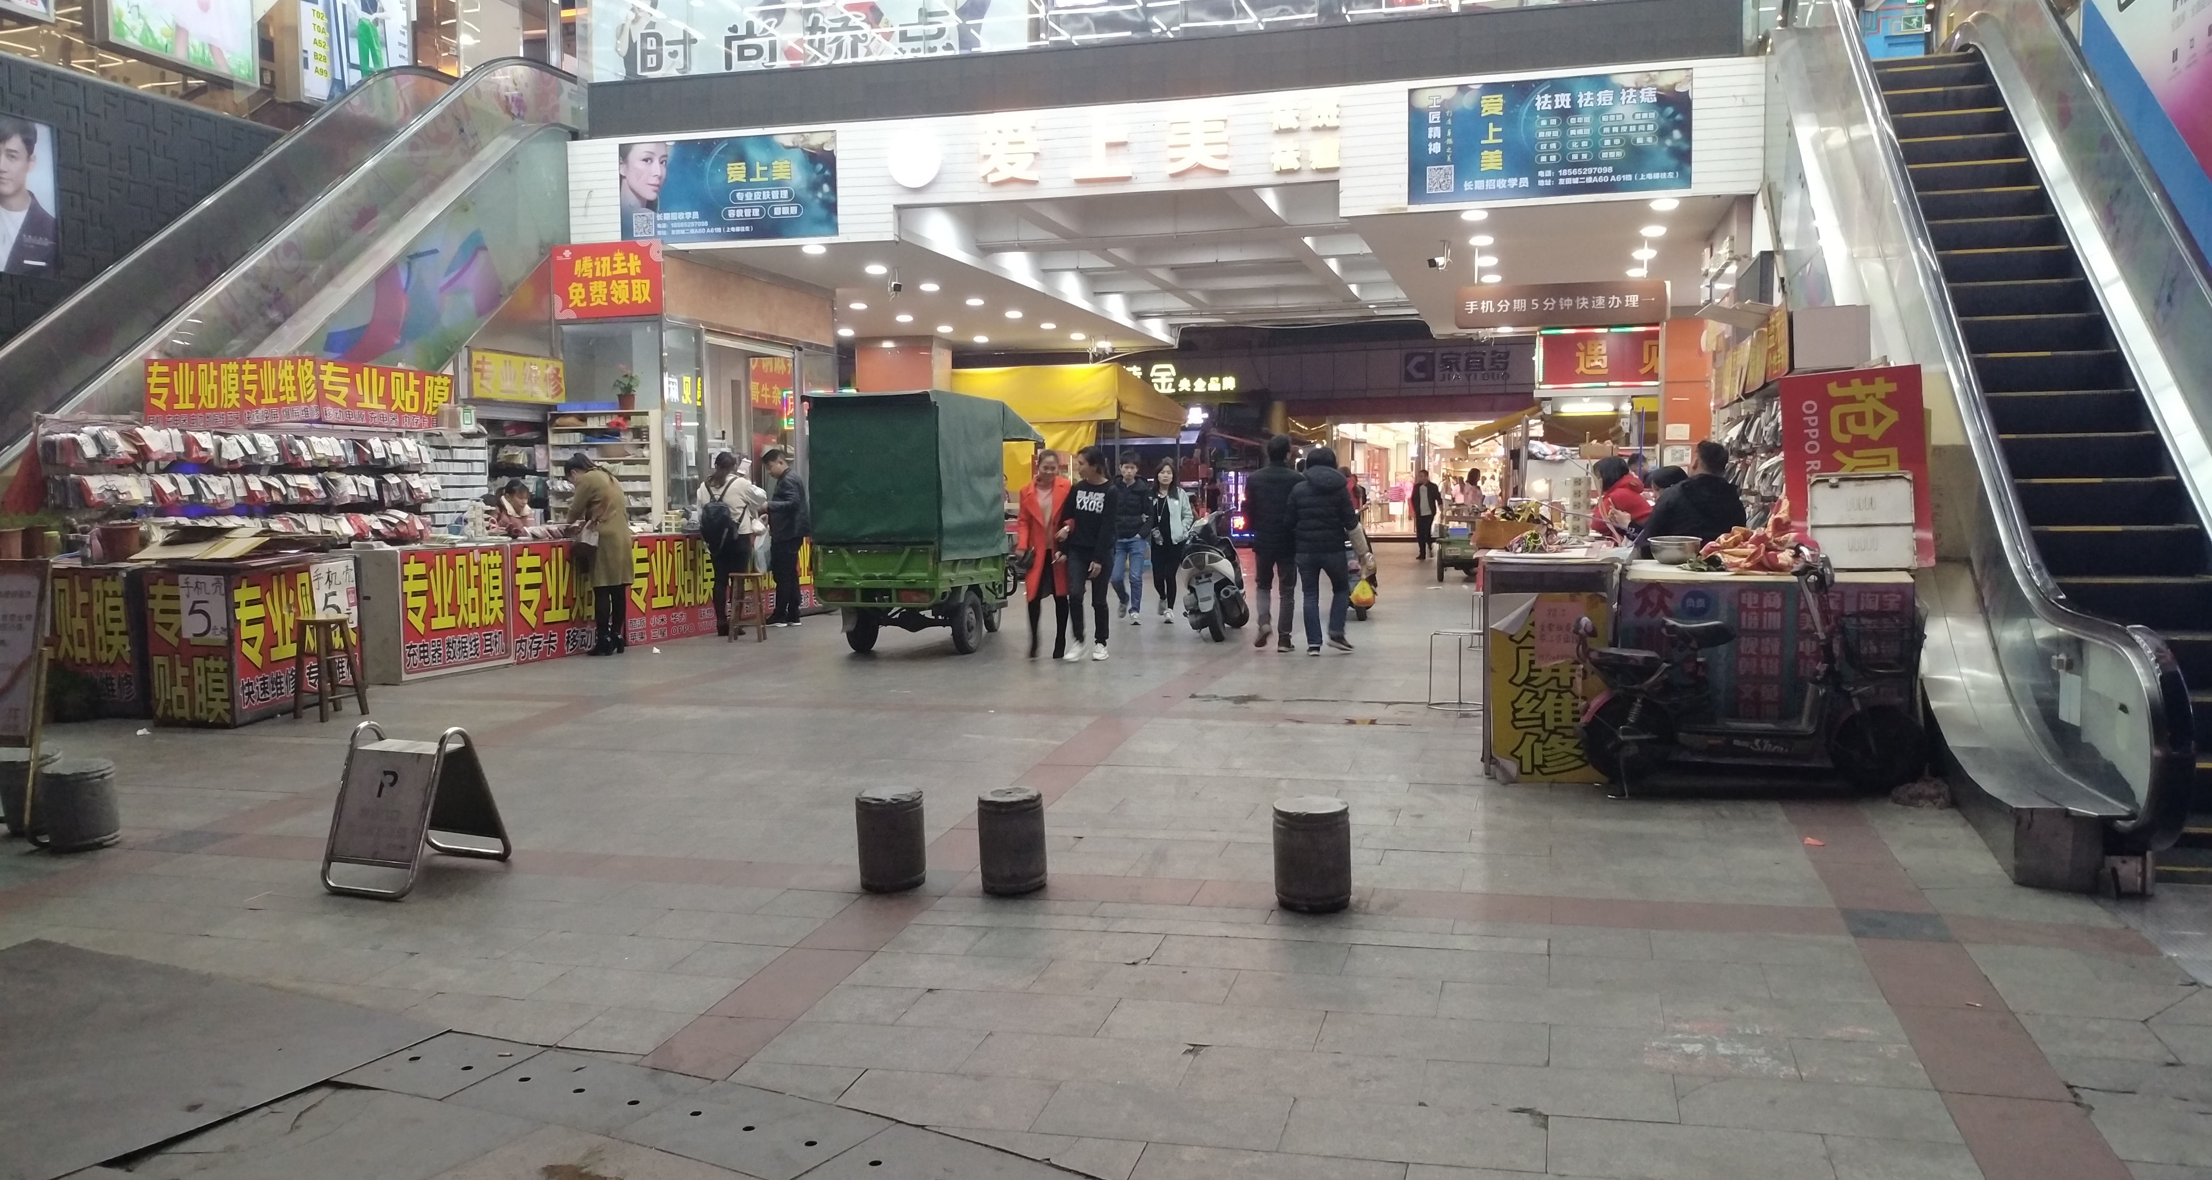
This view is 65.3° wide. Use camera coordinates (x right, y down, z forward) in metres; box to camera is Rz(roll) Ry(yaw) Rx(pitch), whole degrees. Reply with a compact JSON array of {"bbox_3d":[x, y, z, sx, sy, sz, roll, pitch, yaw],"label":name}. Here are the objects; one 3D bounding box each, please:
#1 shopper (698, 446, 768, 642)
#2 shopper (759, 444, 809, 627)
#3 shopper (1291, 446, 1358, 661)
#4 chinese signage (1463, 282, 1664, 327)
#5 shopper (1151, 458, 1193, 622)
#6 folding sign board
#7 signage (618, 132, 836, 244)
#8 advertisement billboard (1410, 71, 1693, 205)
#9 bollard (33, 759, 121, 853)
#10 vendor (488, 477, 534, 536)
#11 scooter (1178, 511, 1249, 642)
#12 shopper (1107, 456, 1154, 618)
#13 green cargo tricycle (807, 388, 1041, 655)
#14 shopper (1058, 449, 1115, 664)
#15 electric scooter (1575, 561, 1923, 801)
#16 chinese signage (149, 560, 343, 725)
[{"bbox_3d":[-3.399,-0.417,15.689,0.480,1.645,0.460,0,4,14],"label":"shopper"},{"bbox_3d":[-3.112,-0.513,16.752,0.450,1.740,0.500,-1,3,-6],"label":"shopper"},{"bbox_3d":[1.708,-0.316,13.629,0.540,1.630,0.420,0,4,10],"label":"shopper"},{"bbox_3d":[4.199,-2.622,15.919,1.865,0.381,0.100,0,4,15],"label":"chinese signage"},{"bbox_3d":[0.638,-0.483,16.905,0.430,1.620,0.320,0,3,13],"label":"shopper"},{"bbox_3d":[-2.803,0.852,7.017,0.450,0.630,0.600,1,3,20],"label":"folding sign board"},{"bbox_3d":[-3.372,-3.568,15.338,2.109,0.906,0.060,0,4,15],"label":"signage"},{"bbox_3d":[3.810,-3.881,14.860,2.370,1.000,0.060,0,3,14],"label":"advertisement billboard"},{"bbox_3d":[-4.361,0.928,7.337,0.280,0.330,0.280,0,3,15],"label":"bollard"},{"bbox_3d":[-5.046,-0.212,14.641,0.440,1.470,0.440,1,4,27],"label":"vendor"},{"bbox_3d":[0.932,-0.142,15.151,0.680,1.100,1.720,0,3,9],"label":"scooter"},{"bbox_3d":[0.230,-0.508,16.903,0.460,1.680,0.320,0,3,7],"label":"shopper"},{"bbox_3d":[-1.393,-0.551,14.521,1.070,2.060,2.950,0,4,15],"label":"green cargo tricycle"},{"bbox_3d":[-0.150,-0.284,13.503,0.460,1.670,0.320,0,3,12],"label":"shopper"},{"bbox_3d":[2.792,0.355,7.560,1.460,1.040,0.580,0,3,11],"label":"electric scooter"},{"bbox_3d":[-5.235,0.297,10.702,0.540,0.920,1.150,0,3,15],"label":"chinese signage"}]

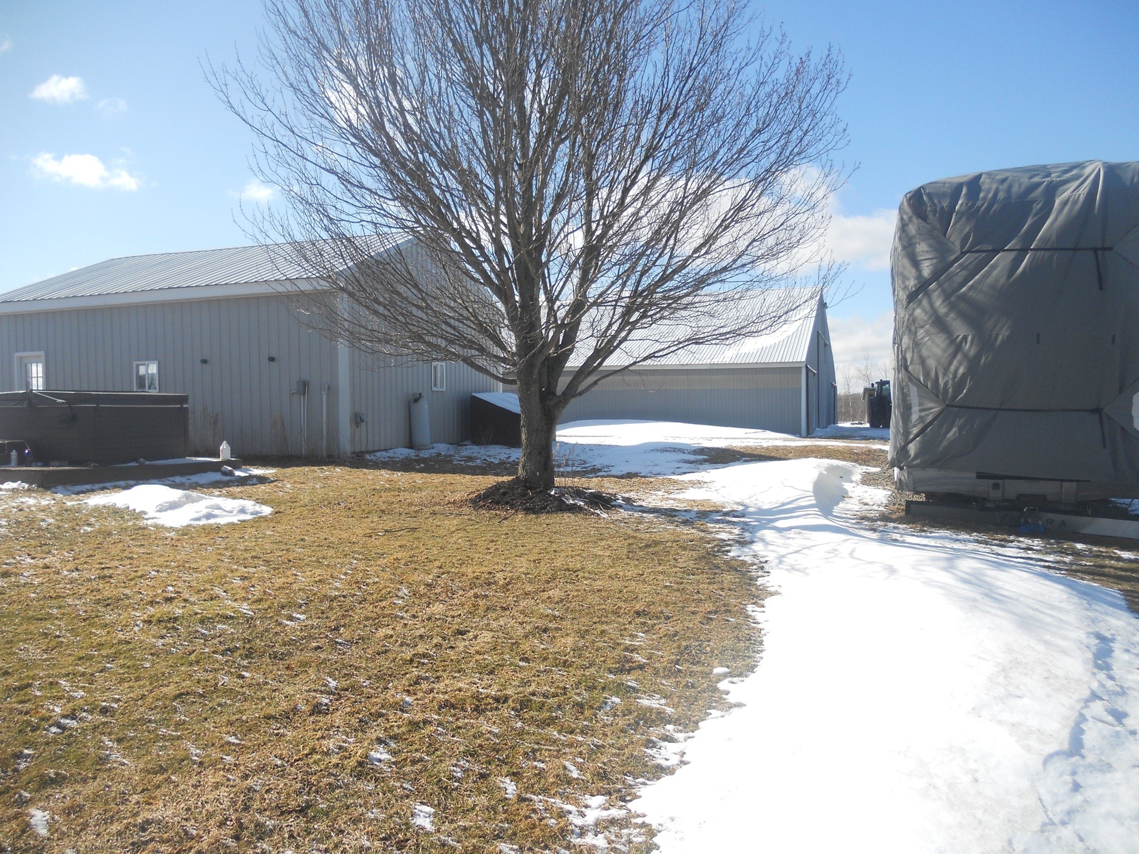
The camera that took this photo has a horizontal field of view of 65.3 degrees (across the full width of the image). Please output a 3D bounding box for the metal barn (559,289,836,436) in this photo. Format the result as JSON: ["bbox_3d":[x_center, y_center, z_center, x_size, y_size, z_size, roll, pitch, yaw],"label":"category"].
[{"bbox_3d":[5.251,-4.650,67.539,27.000,10.100,25.000,0,1,20],"label":"metal barn"}]

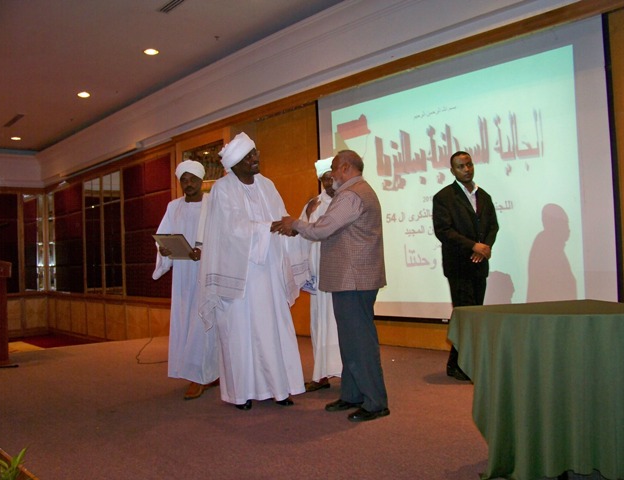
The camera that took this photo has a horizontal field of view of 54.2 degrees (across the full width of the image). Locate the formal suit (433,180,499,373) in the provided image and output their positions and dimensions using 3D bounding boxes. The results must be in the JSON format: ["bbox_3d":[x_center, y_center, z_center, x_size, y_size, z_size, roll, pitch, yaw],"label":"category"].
[{"bbox_3d":[1.219,0.290,4.846,0.510,1.547,0.320,-2,-2,-25],"label":"formal suit"}]

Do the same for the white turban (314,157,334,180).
[{"bbox_3d":[0.144,-0.565,4.757,0.230,0.175,0.250,-2,-2,-18],"label":"white turban"}]

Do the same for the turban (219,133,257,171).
[{"bbox_3d":[-0.518,-0.613,4.274,0.270,0.225,0.225,-21,-11,30],"label":"turban"}]

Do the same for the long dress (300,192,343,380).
[{"bbox_3d":[0.145,0.356,4.777,0.550,1.494,0.360,-3,-2,14],"label":"long dress"}]

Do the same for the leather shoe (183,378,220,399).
[{"bbox_3d":[-0.844,1.134,4.681,0.115,0.110,0.290,-3,-2,30],"label":"leather shoe"}]

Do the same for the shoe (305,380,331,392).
[{"bbox_3d":[-0.003,1.100,4.713,0.275,0.105,0.105,-2,-2,-28],"label":"shoe"}]

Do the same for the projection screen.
[{"bbox_3d":[1.283,-0.462,6.156,0.070,2.630,3.321,-1,-2,-44],"label":"projection screen"}]

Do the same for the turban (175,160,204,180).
[{"bbox_3d":[-0.963,-0.549,4.817,0.225,0.160,0.250,-2,-1,-3],"label":"turban"}]

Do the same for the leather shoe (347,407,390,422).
[{"bbox_3d":[0.350,1.062,3.854,0.290,0.100,0.105,-2,-2,-17],"label":"leather shoe"}]

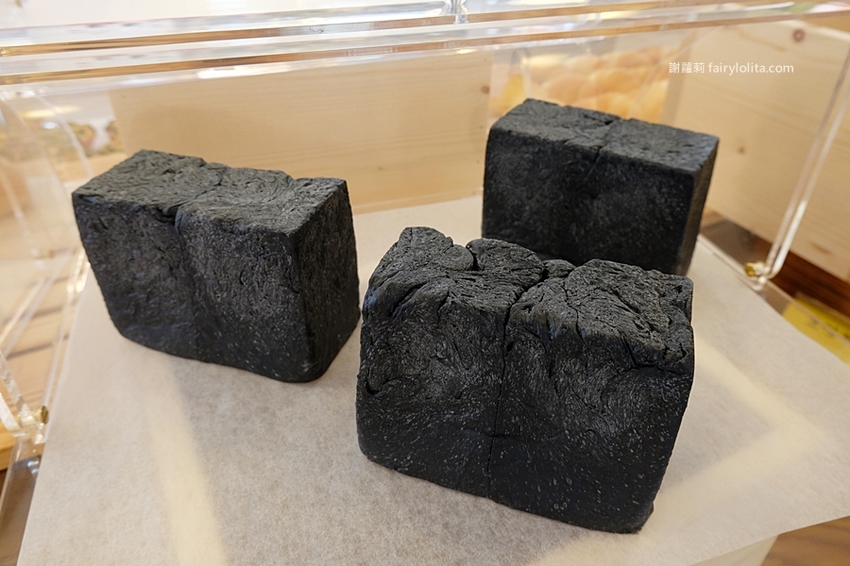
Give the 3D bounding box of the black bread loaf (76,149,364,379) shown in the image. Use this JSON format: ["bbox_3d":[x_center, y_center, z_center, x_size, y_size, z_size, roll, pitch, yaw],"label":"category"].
[{"bbox_3d":[-0.160,-0.016,0.475,0.188,0.135,0.085,11,36,15],"label":"black bread loaf"}]

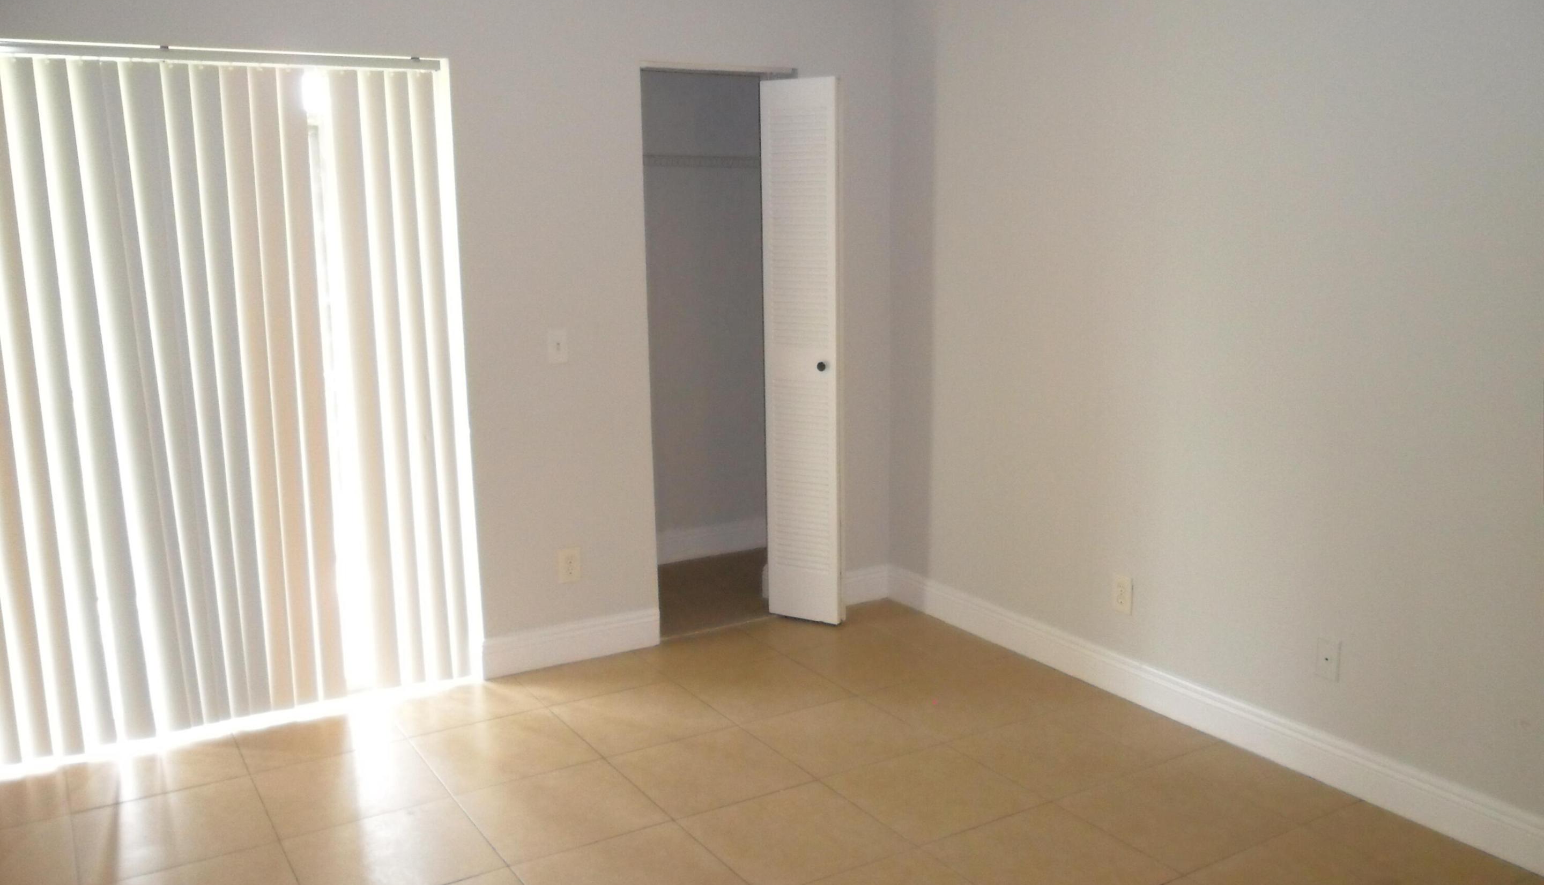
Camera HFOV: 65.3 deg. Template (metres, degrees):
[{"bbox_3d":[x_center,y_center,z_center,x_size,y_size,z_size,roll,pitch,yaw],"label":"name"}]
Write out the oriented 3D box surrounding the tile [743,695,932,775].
[{"bbox_3d":[0.198,0.871,3.580,0.431,0.010,0.431,-6,11,-31],"label":"tile"}]

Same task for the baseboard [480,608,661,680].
[{"bbox_3d":[-0.695,0.696,4.227,0.661,0.134,0.015,-6,11,-31],"label":"baseboard"}]

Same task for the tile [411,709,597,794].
[{"bbox_3d":[-0.782,0.902,3.527,0.437,0.010,0.437,-6,11,-31],"label":"tile"}]

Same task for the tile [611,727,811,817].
[{"bbox_3d":[-0.175,0.911,3.349,0.430,0.010,0.430,-6,11,-31],"label":"tile"}]

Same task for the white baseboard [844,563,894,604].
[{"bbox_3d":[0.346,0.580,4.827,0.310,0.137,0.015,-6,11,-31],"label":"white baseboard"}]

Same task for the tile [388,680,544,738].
[{"bbox_3d":[-0.996,0.847,3.867,0.437,0.010,0.367,-6,11,-31],"label":"tile"}]

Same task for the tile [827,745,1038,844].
[{"bbox_3d":[0.429,0.941,3.246,0.437,0.010,0.437,-6,11,-31],"label":"tile"}]

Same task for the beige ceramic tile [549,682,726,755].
[{"bbox_3d":[-0.408,0.862,3.756,0.437,0.010,0.437,-6,11,-31],"label":"beige ceramic tile"}]

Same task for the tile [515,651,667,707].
[{"bbox_3d":[-0.610,0.796,4.062,0.431,0.010,0.366,-6,11,-31],"label":"tile"}]

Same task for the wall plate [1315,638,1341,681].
[{"bbox_3d":[1.489,0.582,3.226,0.008,0.114,0.070,-6,11,-31],"label":"wall plate"}]

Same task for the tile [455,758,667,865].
[{"bbox_3d":[-0.545,0.952,3.125,0.430,0.010,0.430,-6,11,-31],"label":"tile"}]

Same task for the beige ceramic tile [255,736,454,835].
[{"bbox_3d":[-1.156,0.943,3.299,0.437,0.010,0.437,-6,11,-31],"label":"beige ceramic tile"}]

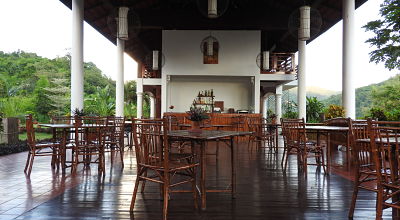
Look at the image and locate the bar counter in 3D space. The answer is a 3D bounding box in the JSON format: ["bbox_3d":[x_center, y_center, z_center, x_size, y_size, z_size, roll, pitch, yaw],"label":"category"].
[{"bbox_3d":[0.496,0.638,10.940,3.780,1.060,0.650,0,-1,1],"label":"bar counter"}]

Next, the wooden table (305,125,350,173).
[{"bbox_3d":[2.196,0.694,4.908,0.830,0.745,0.830,1,-1,-32],"label":"wooden table"}]

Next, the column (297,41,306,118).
[{"bbox_3d":[4.158,-1.253,11.226,0.340,4.900,0.340,0,-1,1],"label":"column"}]

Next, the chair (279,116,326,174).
[{"bbox_3d":[1.733,0.590,4.620,0.520,0.935,0.480,1,-1,-32],"label":"chair"}]

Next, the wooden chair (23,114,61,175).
[{"bbox_3d":[-2.790,0.632,4.893,0.540,0.950,0.500,1,-2,-35],"label":"wooden chair"}]

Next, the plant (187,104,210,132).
[{"bbox_3d":[-0.032,0.108,3.598,0.300,0.350,0.300,0,-2,0],"label":"plant"}]

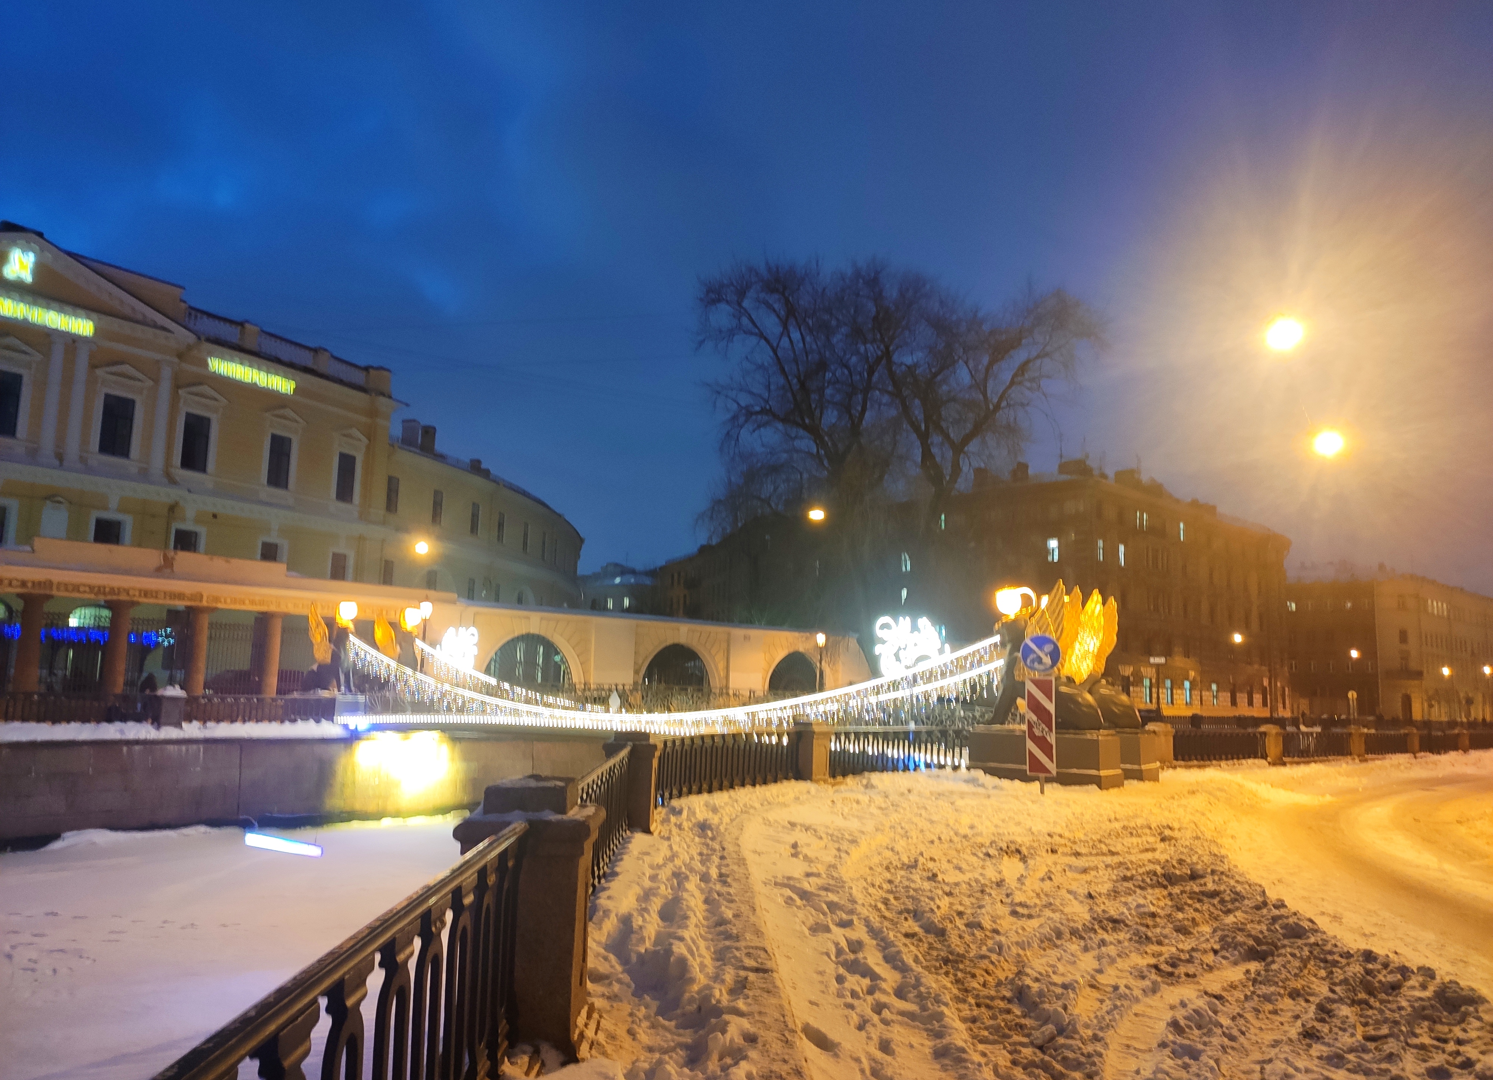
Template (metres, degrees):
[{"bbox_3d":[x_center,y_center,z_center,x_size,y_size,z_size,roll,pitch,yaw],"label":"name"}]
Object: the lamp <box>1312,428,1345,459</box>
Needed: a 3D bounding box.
[{"bbox_3d":[14.429,-2.400,27.800,0.700,0.550,0.600,-2,-9,27],"label":"lamp"}]

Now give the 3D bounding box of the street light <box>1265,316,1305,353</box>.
[{"bbox_3d":[10.572,-4.039,22.000,0.720,0.600,0.720,-2,-9,27],"label":"street light"}]

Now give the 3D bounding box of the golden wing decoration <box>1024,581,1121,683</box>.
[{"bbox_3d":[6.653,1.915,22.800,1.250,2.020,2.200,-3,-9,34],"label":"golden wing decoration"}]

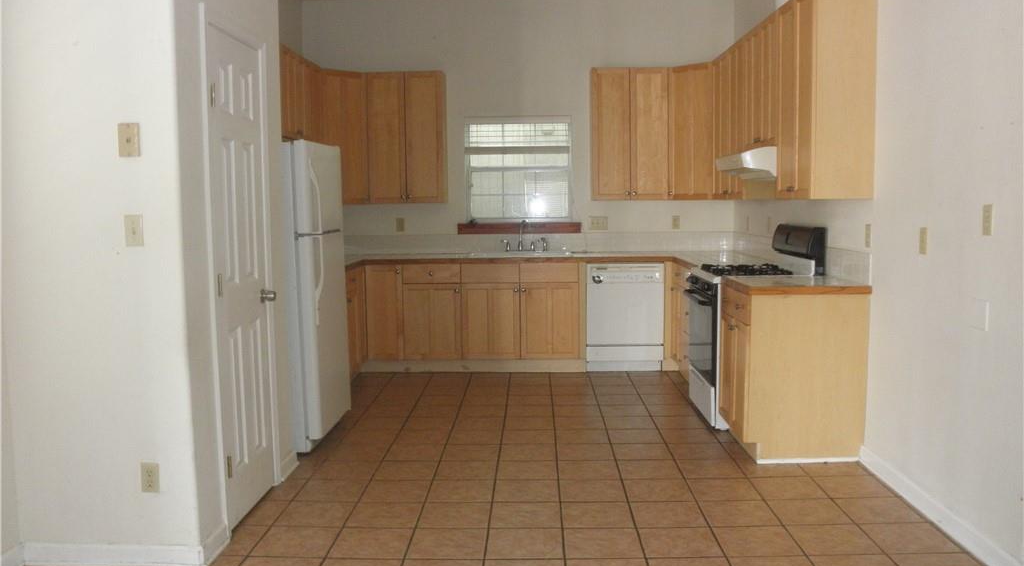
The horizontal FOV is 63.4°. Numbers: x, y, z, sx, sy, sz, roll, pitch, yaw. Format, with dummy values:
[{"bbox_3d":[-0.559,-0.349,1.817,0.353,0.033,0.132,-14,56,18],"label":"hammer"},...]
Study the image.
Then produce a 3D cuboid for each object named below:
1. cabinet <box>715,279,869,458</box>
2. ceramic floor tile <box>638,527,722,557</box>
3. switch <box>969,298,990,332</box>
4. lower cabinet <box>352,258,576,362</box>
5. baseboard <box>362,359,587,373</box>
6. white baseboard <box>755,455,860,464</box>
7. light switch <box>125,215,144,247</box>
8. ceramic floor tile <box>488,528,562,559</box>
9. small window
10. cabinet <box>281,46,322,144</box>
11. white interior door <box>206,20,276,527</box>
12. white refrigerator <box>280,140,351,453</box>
[{"bbox_3d":[1.500,0.455,4.473,0.626,0.879,0.602,-1,5,2],"label":"cabinet"},{"bbox_3d":[0.669,1.041,3.310,0.305,0.010,0.305,-1,6,2],"label":"ceramic floor tile"},{"bbox_3d":[1.719,0.117,3.042,0.009,0.115,0.120,-1,5,2],"label":"switch"},{"bbox_3d":[-0.319,0.206,6.843,1.710,0.780,0.600,-1,5,2],"label":"lower cabinet"},{"bbox_3d":[-0.308,0.670,6.676,1.813,0.112,0.018,-1,6,2],"label":"baseboard"},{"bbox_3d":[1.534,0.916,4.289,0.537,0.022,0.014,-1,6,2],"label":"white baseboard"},{"bbox_3d":[-1.352,-0.187,2.968,0.070,0.115,0.011,-1,5,2],"label":"light switch"},{"bbox_3d":[0.054,1.035,3.285,0.299,0.010,0.299,-1,5,2],"label":"ceramic floor tile"},{"bbox_3d":[0.051,-0.965,7.064,0.897,0.900,0.090,-1,6,2],"label":"small window"},{"bbox_3d":[-1.647,-1.302,5.931,0.310,0.611,1.037,-1,5,2],"label":"cabinet"},{"bbox_3d":[-1.176,-0.023,3.571,0.037,2.030,0.585,-1,5,2],"label":"white interior door"},{"bbox_3d":[-1.382,0.070,4.763,0.760,1.710,0.690,0,6,3],"label":"white refrigerator"}]

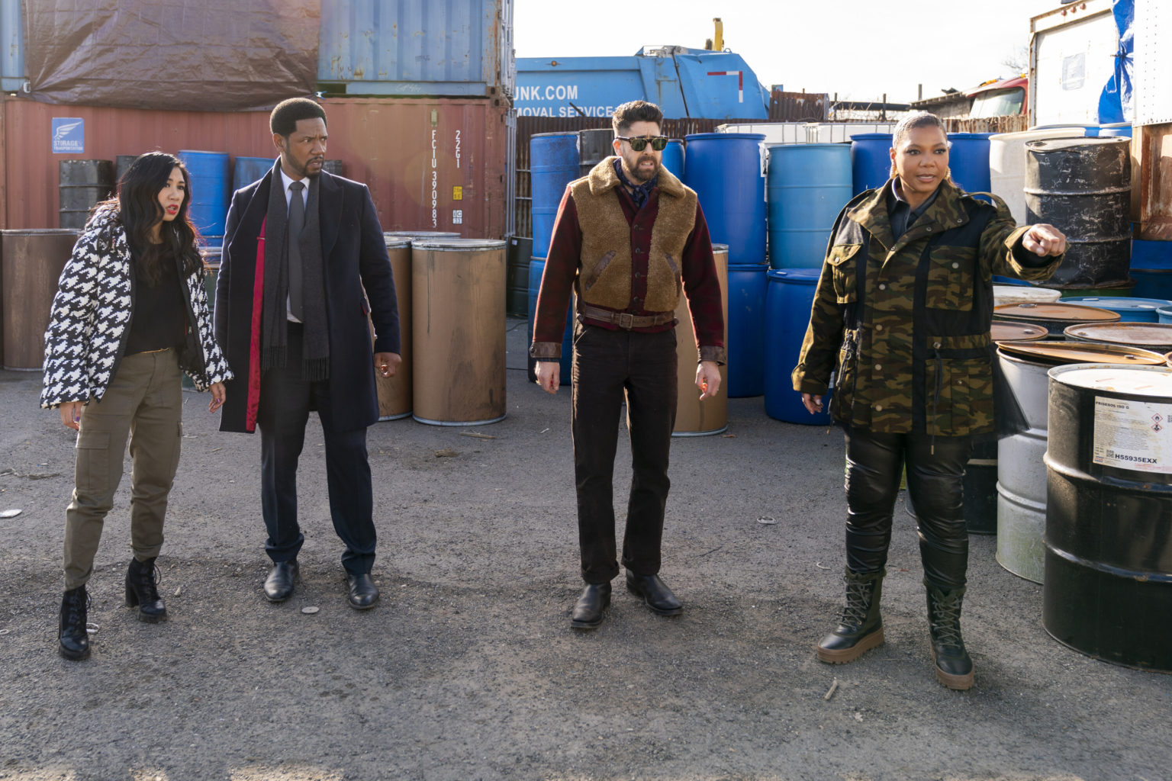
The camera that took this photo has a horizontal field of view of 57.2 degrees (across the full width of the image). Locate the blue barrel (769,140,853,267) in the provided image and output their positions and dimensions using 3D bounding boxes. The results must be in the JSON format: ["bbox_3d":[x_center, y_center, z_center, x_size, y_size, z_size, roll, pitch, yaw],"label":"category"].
[{"bbox_3d":[1.577,-1.281,7.550,0.585,0.890,0.585,0,9,0],"label":"blue barrel"}]

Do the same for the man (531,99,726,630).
[{"bbox_3d":[0.147,-0.092,3.740,0.660,1.790,0.400,-1,11,-5],"label":"man"}]

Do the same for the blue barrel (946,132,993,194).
[{"bbox_3d":[2.722,-1.370,7.650,0.580,0.900,0.580,0,11,0],"label":"blue barrel"}]

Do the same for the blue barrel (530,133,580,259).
[{"bbox_3d":[-0.115,-1.432,7.920,0.580,0.900,0.580,0,11,0],"label":"blue barrel"}]

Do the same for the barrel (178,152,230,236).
[{"bbox_3d":[-4.454,-2.297,12.500,0.585,0.930,0.585,0,9,0],"label":"barrel"}]

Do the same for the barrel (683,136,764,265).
[{"bbox_3d":[0.998,-1.385,7.680,0.580,0.910,0.580,0,9,0],"label":"barrel"}]

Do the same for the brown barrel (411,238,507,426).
[{"bbox_3d":[-0.799,-0.373,6.780,0.585,1.060,0.585,0,9,0],"label":"brown barrel"}]

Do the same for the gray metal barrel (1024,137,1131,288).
[{"bbox_3d":[2.978,-1.072,6.500,0.590,0.880,0.590,0,9,0],"label":"gray metal barrel"}]

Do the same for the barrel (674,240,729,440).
[{"bbox_3d":[0.580,-0.320,6.580,0.585,1.085,0.585,0,11,0],"label":"barrel"}]

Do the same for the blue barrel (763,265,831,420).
[{"bbox_3d":[1.444,-0.290,6.930,0.590,0.910,0.590,0,9,0],"label":"blue barrel"}]

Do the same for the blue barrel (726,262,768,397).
[{"bbox_3d":[0.998,-0.437,7.650,0.580,0.900,0.580,0,11,0],"label":"blue barrel"}]

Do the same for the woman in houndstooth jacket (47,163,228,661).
[{"bbox_3d":[-1.503,0.021,3.580,0.600,1.620,0.440,-10,15,-44],"label":"woman in houndstooth jacket"}]

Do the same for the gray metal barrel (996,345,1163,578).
[{"bbox_3d":[1.975,0.294,4.310,0.600,0.880,0.600,0,11,0],"label":"gray metal barrel"}]

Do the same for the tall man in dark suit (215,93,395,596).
[{"bbox_3d":[-1.042,-0.150,4.000,0.680,1.840,0.420,-1,10,-5],"label":"tall man in dark suit"}]

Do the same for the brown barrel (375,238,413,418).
[{"bbox_3d":[-1.406,-0.389,6.860,0.585,1.085,0.585,0,11,0],"label":"brown barrel"}]

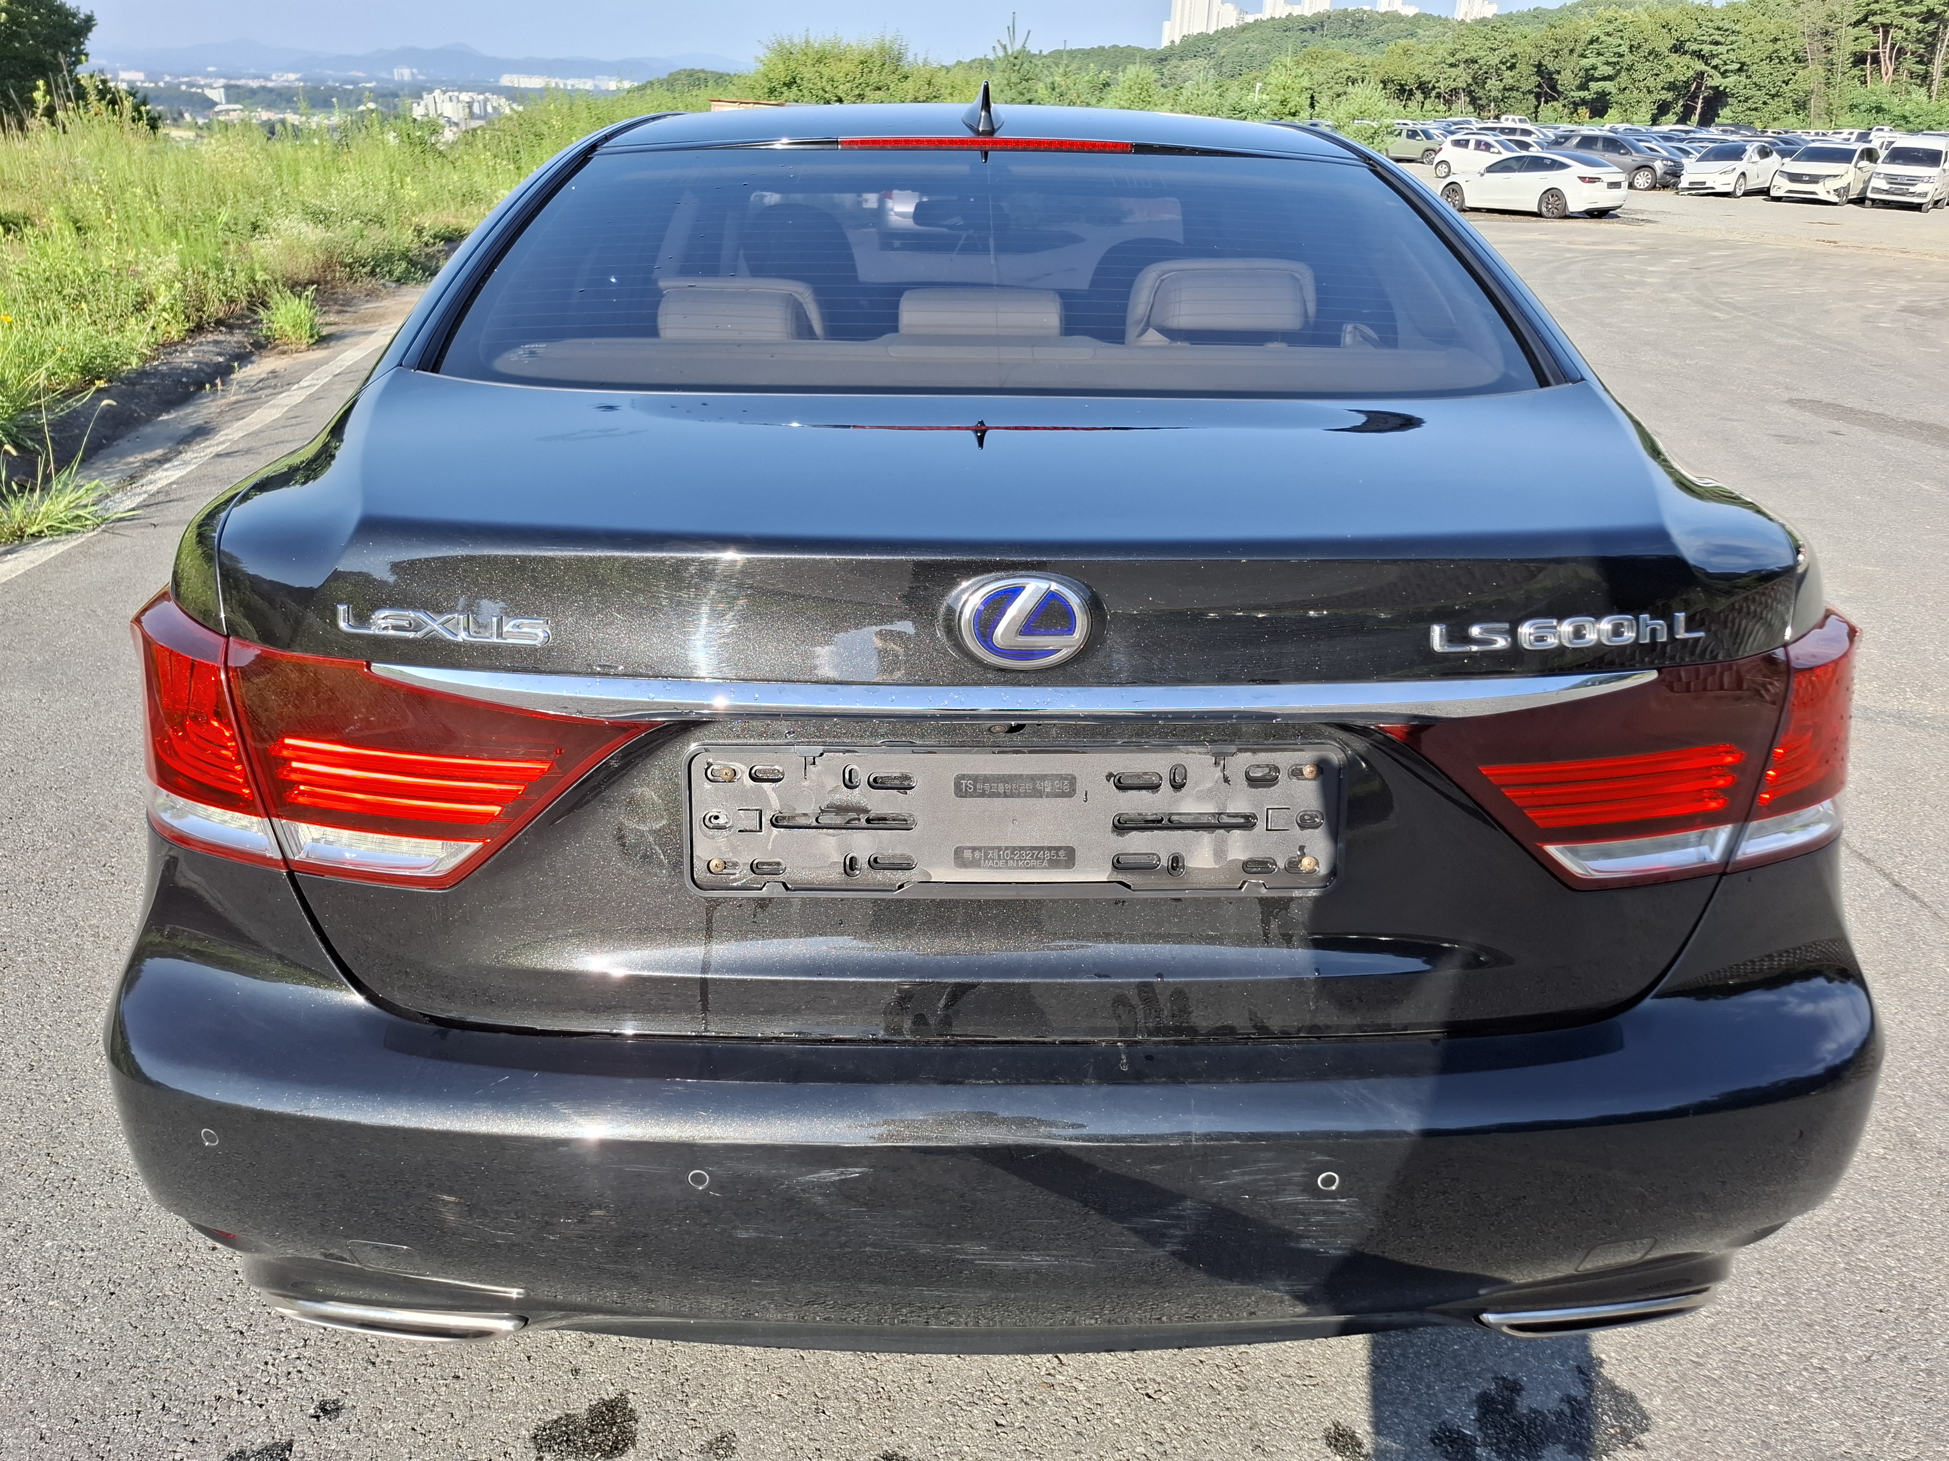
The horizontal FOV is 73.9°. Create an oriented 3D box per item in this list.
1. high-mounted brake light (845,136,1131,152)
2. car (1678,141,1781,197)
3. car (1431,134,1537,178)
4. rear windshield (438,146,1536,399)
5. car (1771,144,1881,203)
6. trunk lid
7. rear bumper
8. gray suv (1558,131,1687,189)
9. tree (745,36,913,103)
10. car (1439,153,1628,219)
[{"bbox_3d":[0.018,-0.859,1.900,0.435,0.025,0.040,0,24,-1],"label":"high-mounted brake light"},{"bbox_3d":[25.955,-19.211,44.346,4.750,1.620,1.920,-21,33,-38],"label":"car"},{"bbox_3d":[20.204,-22.521,50.728,1.780,1.580,4.200,-15,29,-29],"label":"car"},{"bbox_3d":[0.029,-0.617,1.624,1.260,0.140,0.700,0,47,-1],"label":"rear windshield"},{"bbox_3d":[27.624,-18.028,41.823,1.970,1.740,5.100,23,33,39],"label":"car"},{"bbox_3d":[0.032,-0.077,1.266,1.400,0.470,0.650,0,24,-1],"label":"trunk lid"},{"bbox_3d":[0.028,0.299,1.367,1.830,0.440,0.600,0,24,-1],"label":"rear bumper"},{"bbox_3d":[23.609,-21.060,47.916,4.700,1.740,1.920,16,29,30],"label":"gray suv"},{"bbox_3d":[-3.457,-14.755,31.759,3.900,3.980,3.600,1,25,0],"label":"tree"},{"bbox_3d":[14.398,-14.165,33.546,1.870,1.440,4.690,-14,29,-29],"label":"car"}]

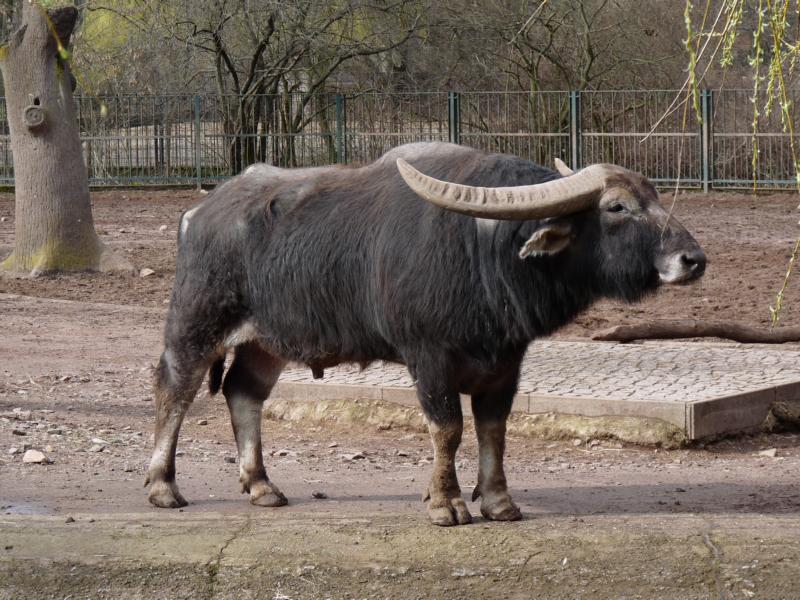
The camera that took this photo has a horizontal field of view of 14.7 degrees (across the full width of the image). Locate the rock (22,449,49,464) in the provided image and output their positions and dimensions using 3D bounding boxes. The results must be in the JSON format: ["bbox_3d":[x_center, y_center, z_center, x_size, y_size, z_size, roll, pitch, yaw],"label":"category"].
[{"bbox_3d":[-1.856,0.789,15.813,0.130,0.070,0.100,0,3,0],"label":"rock"}]

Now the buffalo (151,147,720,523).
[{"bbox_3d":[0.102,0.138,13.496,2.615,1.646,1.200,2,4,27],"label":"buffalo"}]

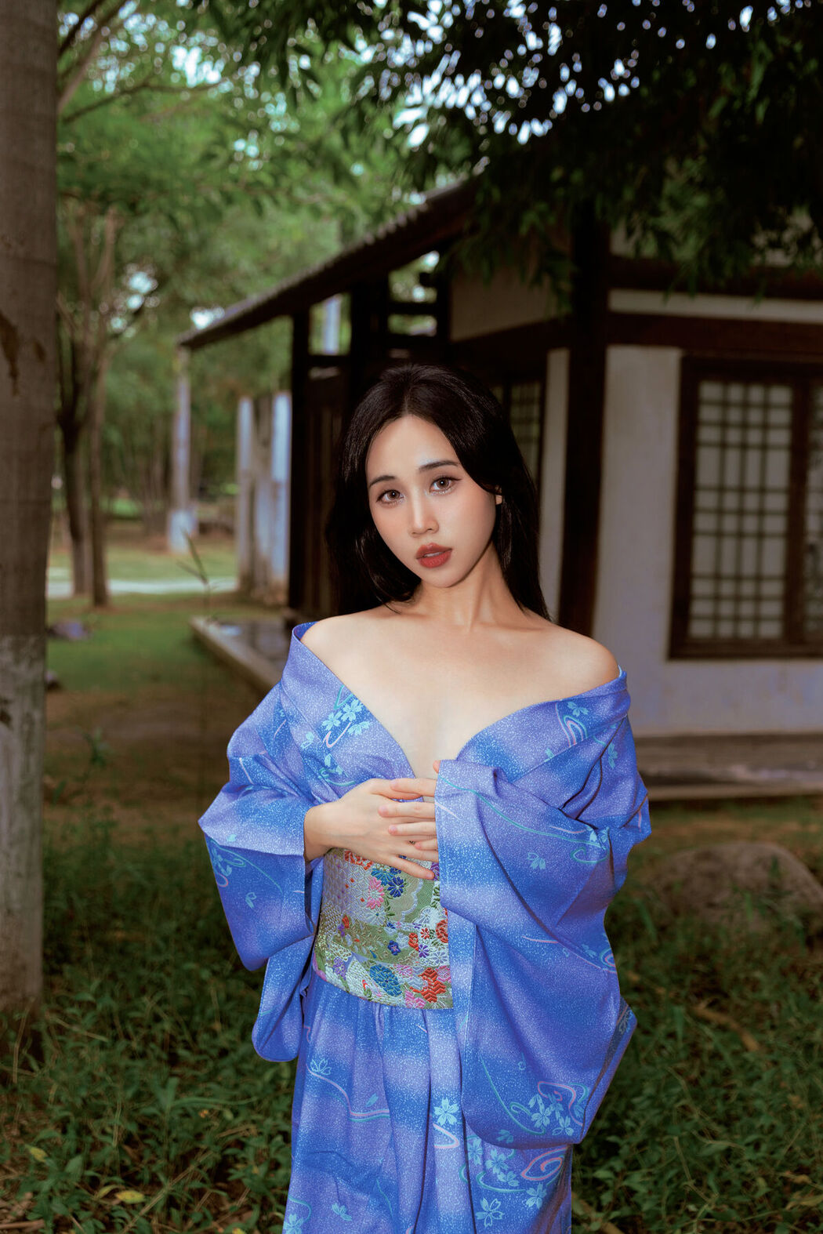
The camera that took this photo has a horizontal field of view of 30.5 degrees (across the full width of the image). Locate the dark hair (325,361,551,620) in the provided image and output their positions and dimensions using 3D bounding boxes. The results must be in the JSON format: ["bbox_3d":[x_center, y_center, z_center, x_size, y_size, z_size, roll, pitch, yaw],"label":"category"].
[{"bbox_3d":[0.030,-0.144,1.750,0.260,0.310,0.240,-3,6,16],"label":"dark hair"}]

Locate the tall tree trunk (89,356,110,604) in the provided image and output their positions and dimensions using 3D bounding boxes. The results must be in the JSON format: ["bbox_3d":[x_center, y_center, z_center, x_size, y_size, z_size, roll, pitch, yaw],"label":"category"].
[{"bbox_3d":[-3.044,-1.357,14.700,0.210,2.500,0.210,0,6,-9],"label":"tall tree trunk"}]

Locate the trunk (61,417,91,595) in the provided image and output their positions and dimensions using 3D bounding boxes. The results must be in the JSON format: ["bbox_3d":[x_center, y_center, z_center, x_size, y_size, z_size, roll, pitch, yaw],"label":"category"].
[{"bbox_3d":[-3.470,-1.147,15.600,0.290,1.850,0.280,0,6,-9],"label":"trunk"}]

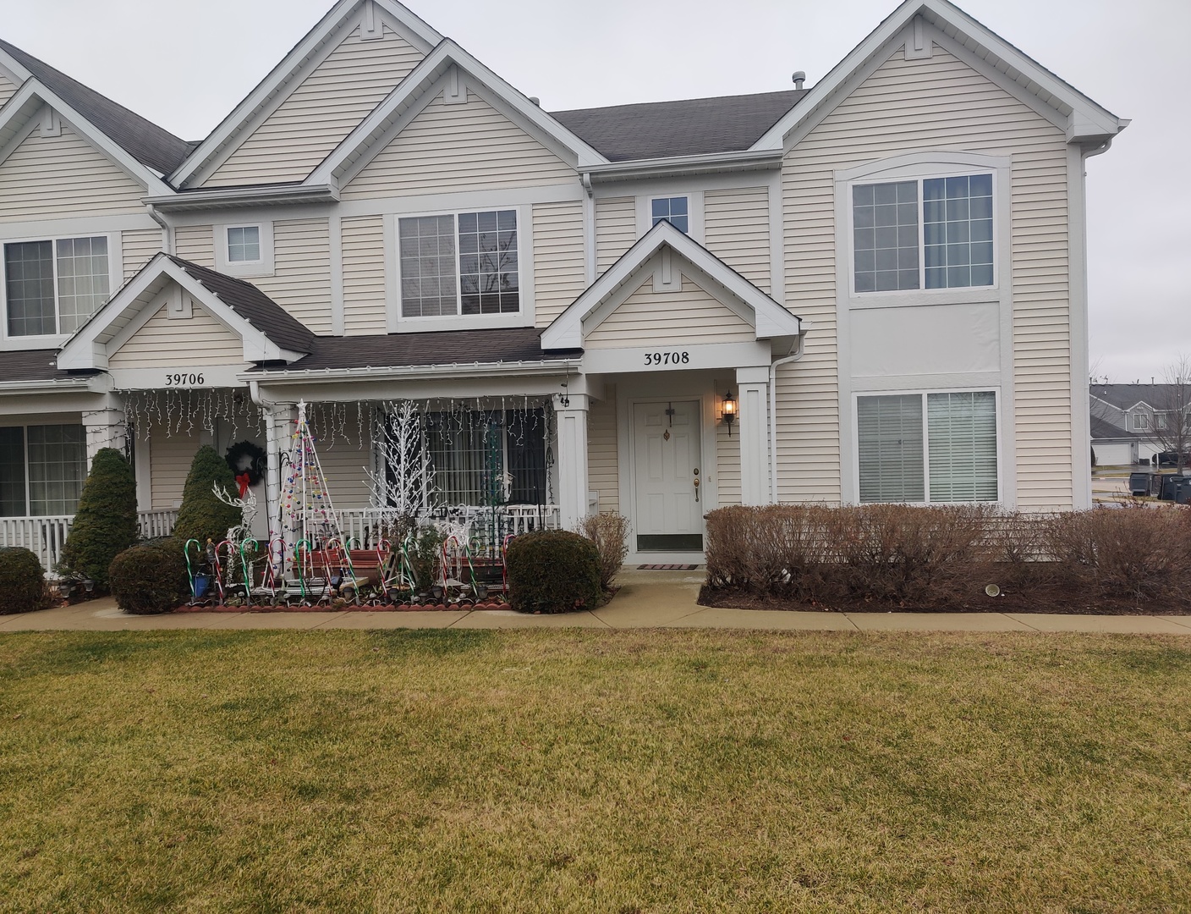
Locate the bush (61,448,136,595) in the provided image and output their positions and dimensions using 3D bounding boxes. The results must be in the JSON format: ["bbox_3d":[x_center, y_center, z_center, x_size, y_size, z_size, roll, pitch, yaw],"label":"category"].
[{"bbox_3d":[-6.075,0.777,11.680,0.930,1.800,0.930,-1,1,10],"label":"bush"}]

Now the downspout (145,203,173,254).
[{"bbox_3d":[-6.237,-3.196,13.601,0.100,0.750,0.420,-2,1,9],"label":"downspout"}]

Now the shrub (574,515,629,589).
[{"bbox_3d":[0.073,1.102,10.945,0.679,0.878,0.659,-2,1,9],"label":"shrub"}]

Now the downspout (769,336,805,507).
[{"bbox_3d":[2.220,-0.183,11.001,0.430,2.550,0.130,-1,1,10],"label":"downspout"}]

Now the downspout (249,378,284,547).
[{"bbox_3d":[-4.049,0.198,11.825,0.160,2.300,0.280,-1,1,10],"label":"downspout"}]

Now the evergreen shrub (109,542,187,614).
[{"bbox_3d":[-5.222,1.382,11.107,0.845,0.750,0.845,-2,1,9],"label":"evergreen shrub"}]

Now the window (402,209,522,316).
[{"bbox_3d":[-1.878,-2.656,13.159,1.770,1.450,0.100,-1,1,10],"label":"window"}]

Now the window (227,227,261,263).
[{"bbox_3d":[-5.045,-3.046,13.638,0.530,0.530,0.090,-2,1,9],"label":"window"}]

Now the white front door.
[{"bbox_3d":[0.976,0.261,12.735,0.920,2.040,0.090,-1,1,10],"label":"white front door"}]

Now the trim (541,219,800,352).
[{"bbox_3d":[0.837,-2.003,10.988,2.980,1.420,0.380,-2,1,9],"label":"trim"}]

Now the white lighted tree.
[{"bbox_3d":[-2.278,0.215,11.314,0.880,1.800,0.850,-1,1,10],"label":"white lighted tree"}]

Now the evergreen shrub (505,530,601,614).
[{"bbox_3d":[-0.462,1.223,10.456,1.055,0.802,1.023,-2,1,9],"label":"evergreen shrub"}]

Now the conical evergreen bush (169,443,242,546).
[{"bbox_3d":[-4.772,0.772,11.653,0.863,1.765,0.863,-2,1,9],"label":"conical evergreen bush"}]

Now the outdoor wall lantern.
[{"bbox_3d":[1.745,-0.586,12.444,0.220,0.580,0.250,-1,1,10],"label":"outdoor wall lantern"}]

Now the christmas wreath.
[{"bbox_3d":[-5.027,0.110,13.676,0.640,0.680,0.140,-2,1,9],"label":"christmas wreath"}]

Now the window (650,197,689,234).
[{"bbox_3d":[0.995,-3.212,12.649,0.530,0.530,0.090,-1,1,10],"label":"window"}]

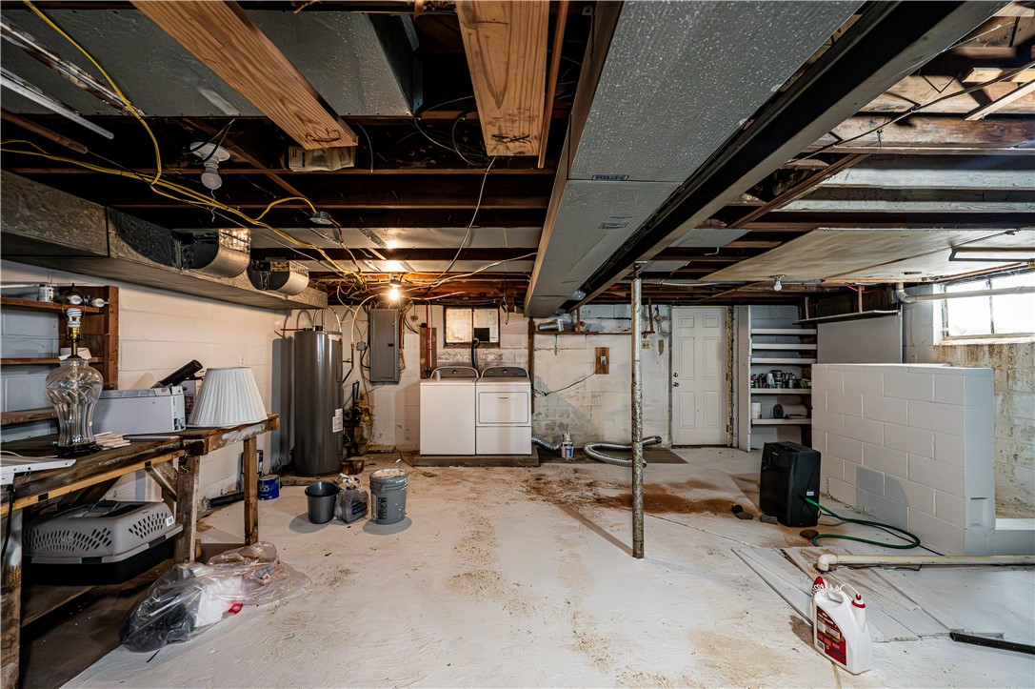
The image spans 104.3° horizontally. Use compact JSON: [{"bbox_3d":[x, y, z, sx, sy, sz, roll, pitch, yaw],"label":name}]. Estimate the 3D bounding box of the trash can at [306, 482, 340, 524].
[{"bbox_3d":[-1.615,1.321,3.319,0.265,0.255,0.265,0,-1,0],"label":"trash can"}]

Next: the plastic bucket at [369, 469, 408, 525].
[{"bbox_3d":[-1.055,1.243,3.310,0.305,0.370,0.305,0,-1,0],"label":"plastic bucket"}]

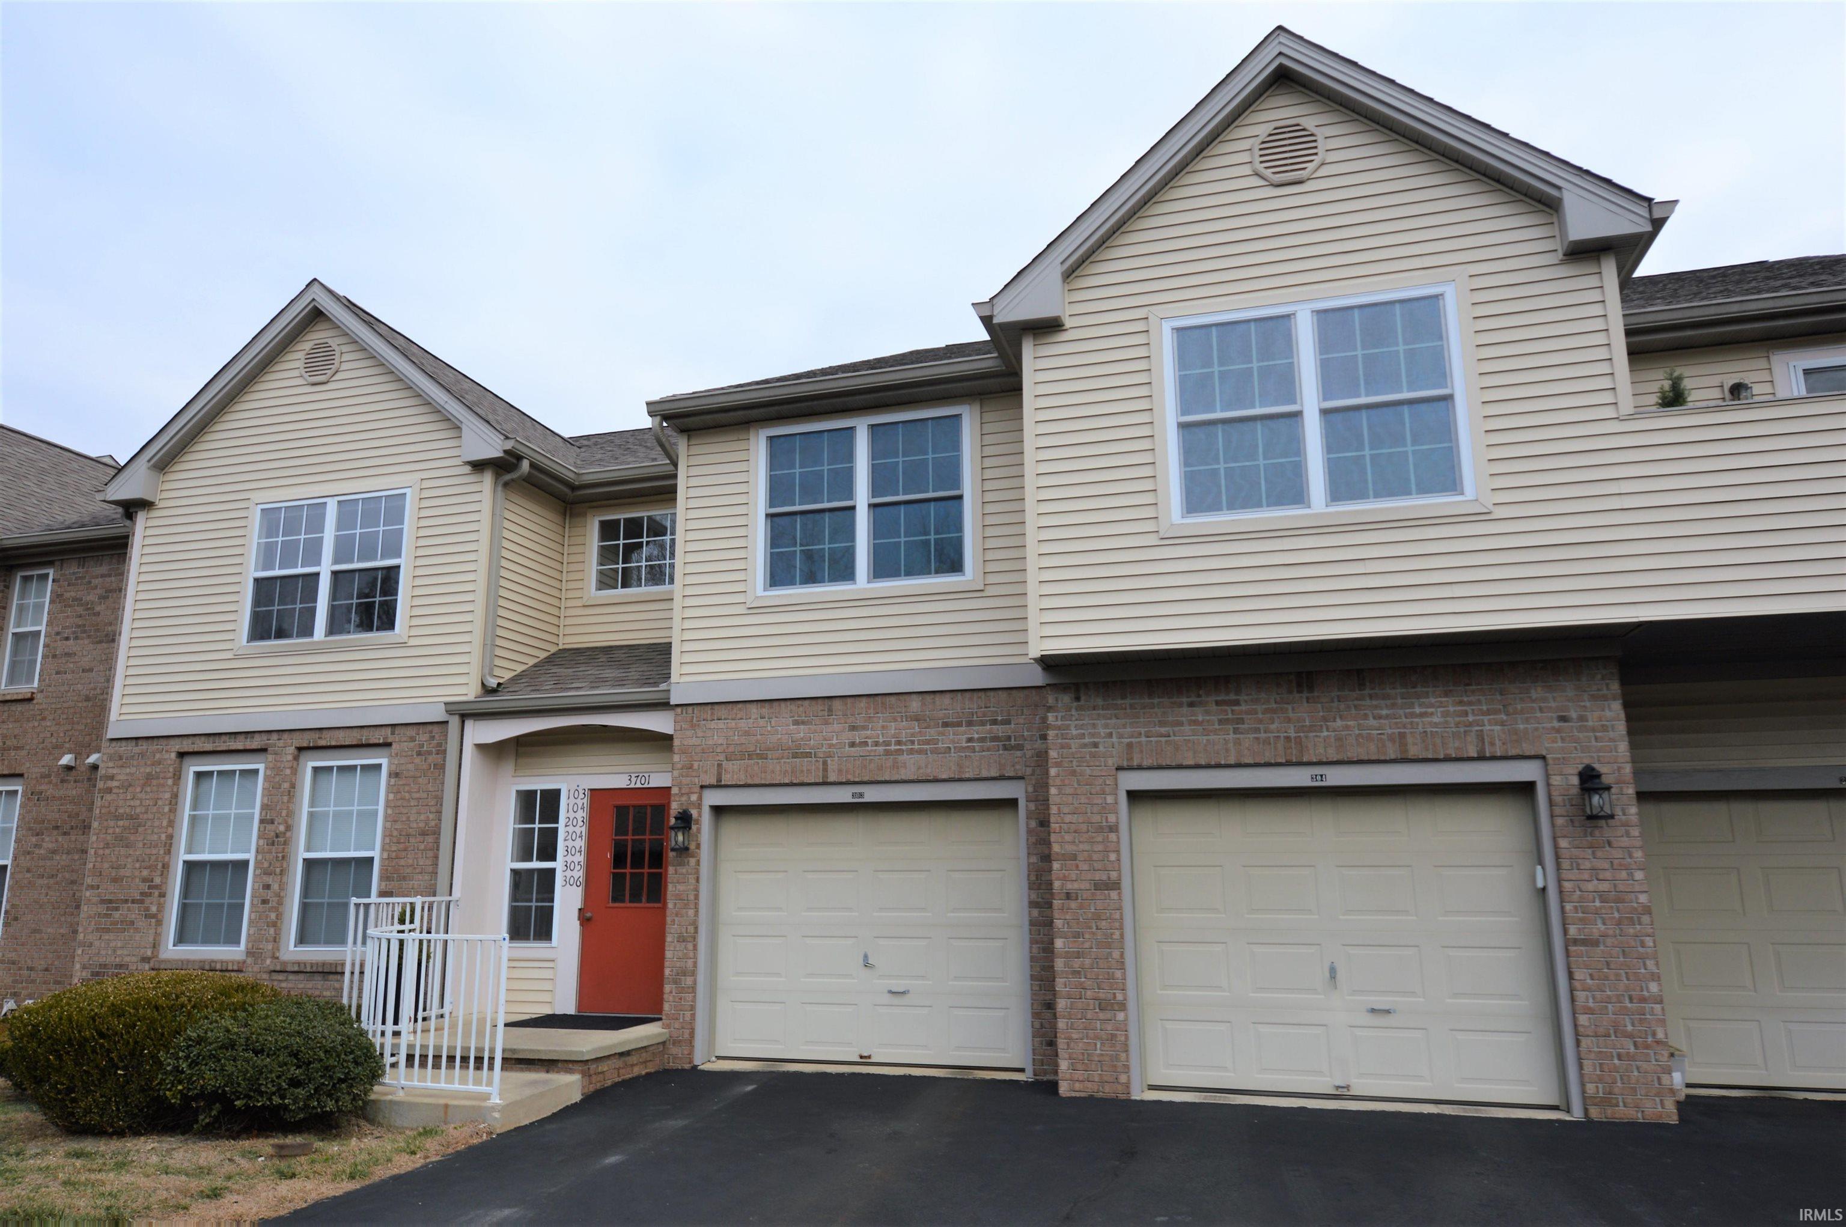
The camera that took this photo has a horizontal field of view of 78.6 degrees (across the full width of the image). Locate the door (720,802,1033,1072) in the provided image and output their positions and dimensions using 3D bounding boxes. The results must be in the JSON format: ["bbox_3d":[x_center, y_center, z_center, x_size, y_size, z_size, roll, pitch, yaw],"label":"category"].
[{"bbox_3d":[-0.449,2.613,9.315,2.700,2.090,0.060,-4,-11,16],"label":"door"}]

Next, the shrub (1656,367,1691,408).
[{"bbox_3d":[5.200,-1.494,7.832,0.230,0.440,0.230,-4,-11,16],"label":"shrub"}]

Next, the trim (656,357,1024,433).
[{"bbox_3d":[-0.762,-1.871,9.731,3.370,0.160,0.460,-4,-11,16],"label":"trim"}]

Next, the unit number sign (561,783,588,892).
[{"bbox_3d":[-3.198,2.050,10.315,0.232,0.942,0.020,-4,-12,17],"label":"unit number sign"}]

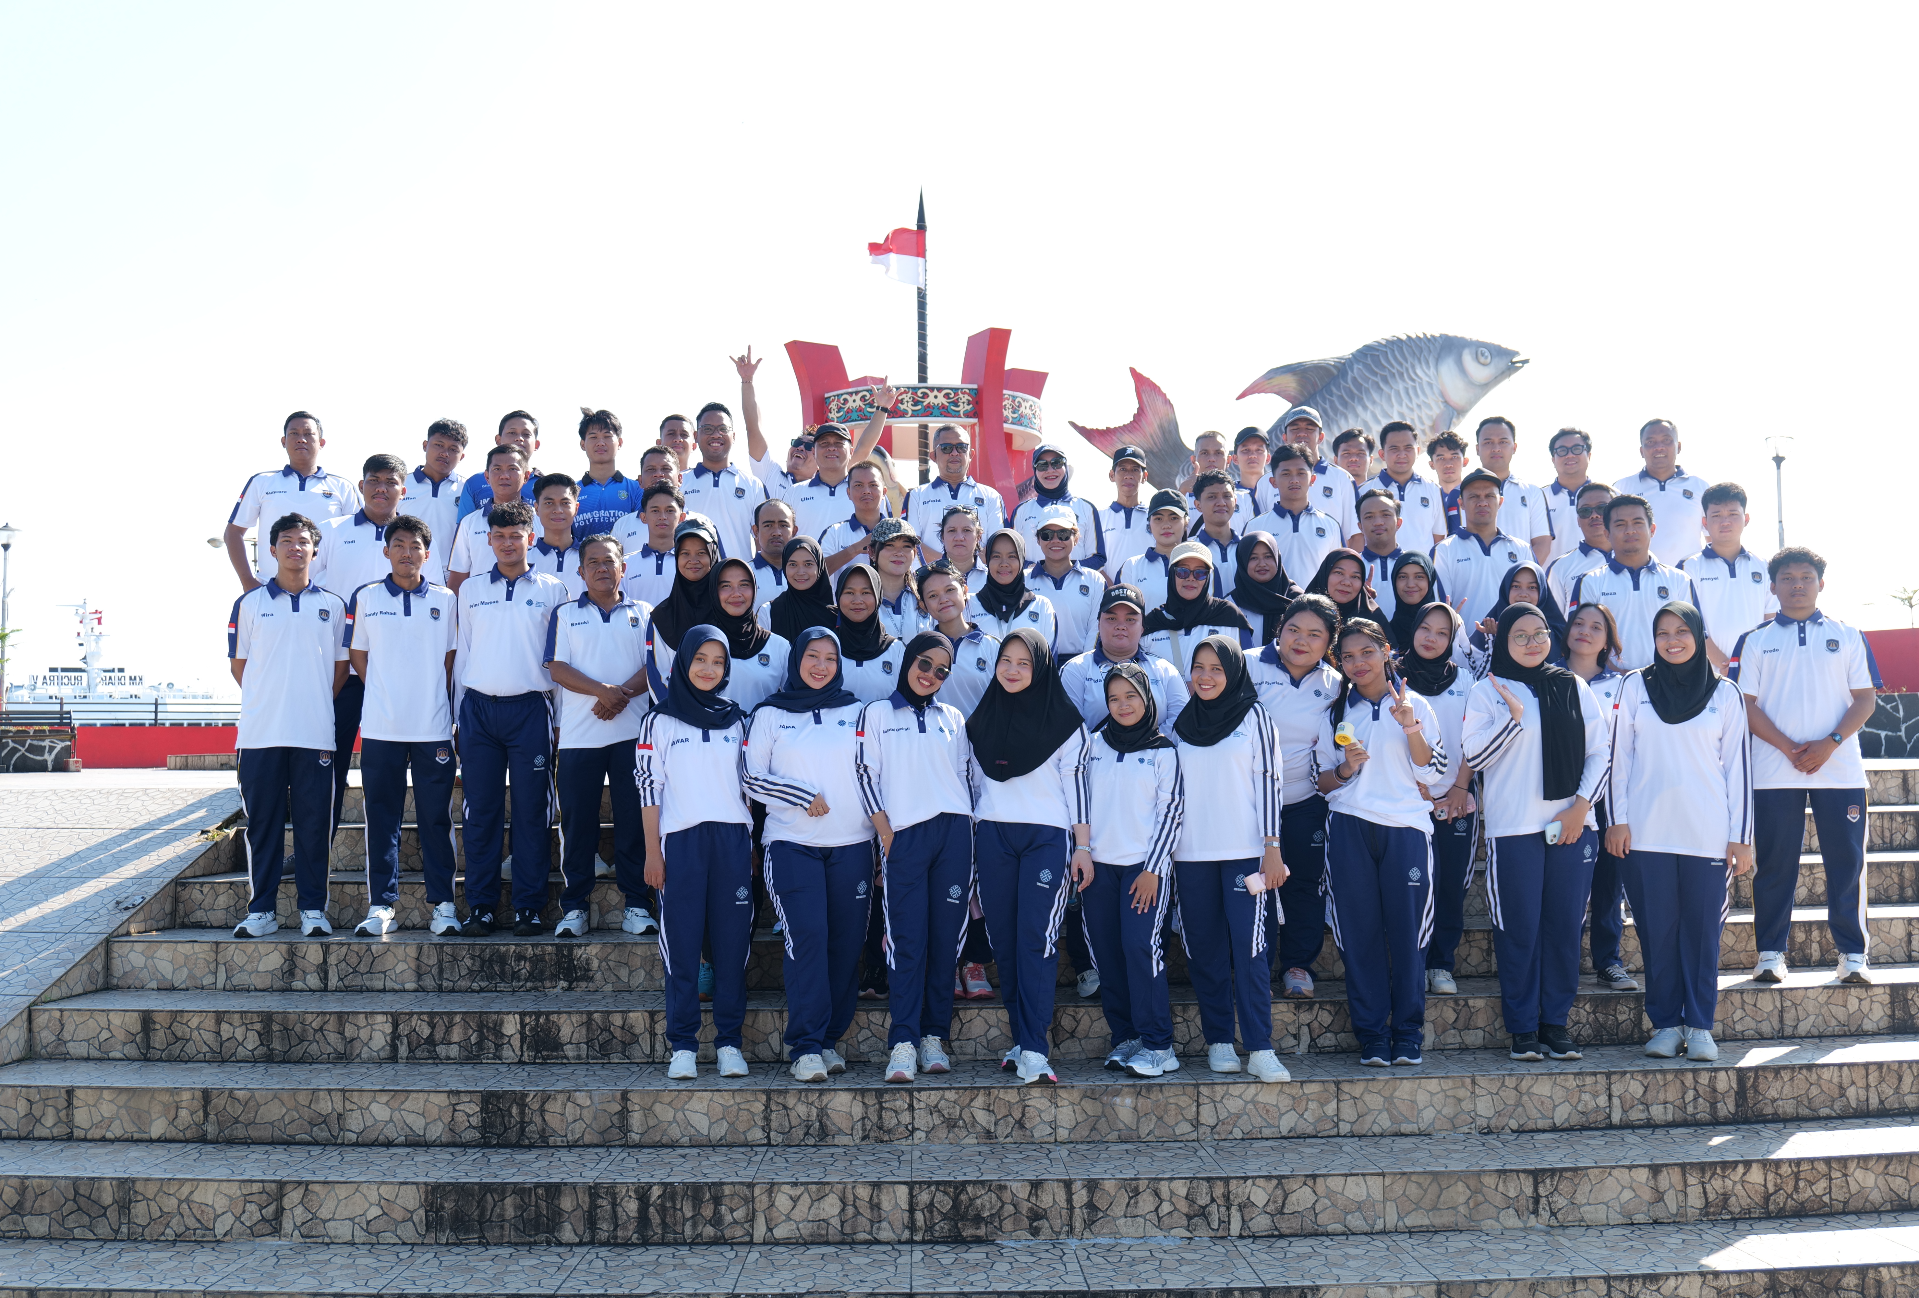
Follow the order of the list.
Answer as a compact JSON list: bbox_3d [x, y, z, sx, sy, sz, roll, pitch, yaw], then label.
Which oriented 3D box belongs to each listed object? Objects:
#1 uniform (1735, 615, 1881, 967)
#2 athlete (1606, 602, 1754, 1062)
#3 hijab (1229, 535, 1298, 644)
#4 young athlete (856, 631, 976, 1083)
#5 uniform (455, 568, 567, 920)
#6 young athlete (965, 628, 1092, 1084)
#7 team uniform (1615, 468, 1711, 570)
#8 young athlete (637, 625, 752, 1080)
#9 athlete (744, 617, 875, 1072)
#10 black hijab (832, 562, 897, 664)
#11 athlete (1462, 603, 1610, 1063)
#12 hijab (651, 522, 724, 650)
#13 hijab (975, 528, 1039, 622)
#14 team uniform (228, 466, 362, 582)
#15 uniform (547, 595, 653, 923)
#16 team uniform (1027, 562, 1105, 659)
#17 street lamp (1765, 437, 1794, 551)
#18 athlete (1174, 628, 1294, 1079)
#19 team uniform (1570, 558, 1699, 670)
[{"bbox_3d":[3.428,0.559,7.430,0.550,1.420,0.300,-1,-2,19],"label":"uniform"},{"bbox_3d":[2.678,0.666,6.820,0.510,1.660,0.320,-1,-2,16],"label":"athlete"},{"bbox_3d":[1.269,-0.250,7.633,0.318,0.475,0.270,-1,-2,4],"label":"hijab"},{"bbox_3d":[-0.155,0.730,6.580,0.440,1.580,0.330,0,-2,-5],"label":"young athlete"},{"bbox_3d":[-1.857,0.385,7.622,0.454,1.468,0.280,0,-2,-10],"label":"uniform"},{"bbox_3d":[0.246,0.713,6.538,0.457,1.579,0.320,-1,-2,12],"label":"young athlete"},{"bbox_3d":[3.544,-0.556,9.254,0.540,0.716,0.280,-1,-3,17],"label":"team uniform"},{"bbox_3d":[-0.945,0.711,6.549,0.408,1.598,0.300,0,-2,-14],"label":"young athlete"},{"bbox_3d":[-0.523,0.706,6.492,0.453,1.556,0.364,0,-3,-10],"label":"athlete"},{"bbox_3d":[-0.358,-0.137,7.032,0.260,0.391,0.270,0,-3,-3],"label":"black hijab"},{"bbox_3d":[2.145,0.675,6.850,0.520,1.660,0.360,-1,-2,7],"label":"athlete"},{"bbox_3d":[-1.094,-0.241,7.555,0.340,0.558,0.300,0,-2,-8],"label":"hijab"},{"bbox_3d":[0.191,-0.304,7.568,0.263,0.395,0.260,0,-2,3],"label":"hijab"},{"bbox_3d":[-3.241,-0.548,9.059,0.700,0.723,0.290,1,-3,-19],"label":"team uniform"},{"bbox_3d":[-1.458,0.449,7.532,0.463,1.338,0.305,0,-3,-16],"label":"uniform"},{"bbox_3d":[0.467,-0.084,8.070,0.367,0.608,0.250,-1,-2,6],"label":"team uniform"},{"bbox_3d":[9.257,-0.562,20.559,0.380,3.670,0.380,-1,-3,17],"label":"street lamp"},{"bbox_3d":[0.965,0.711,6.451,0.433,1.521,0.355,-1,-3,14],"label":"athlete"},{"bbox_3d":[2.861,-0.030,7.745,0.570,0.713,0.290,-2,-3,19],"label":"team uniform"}]

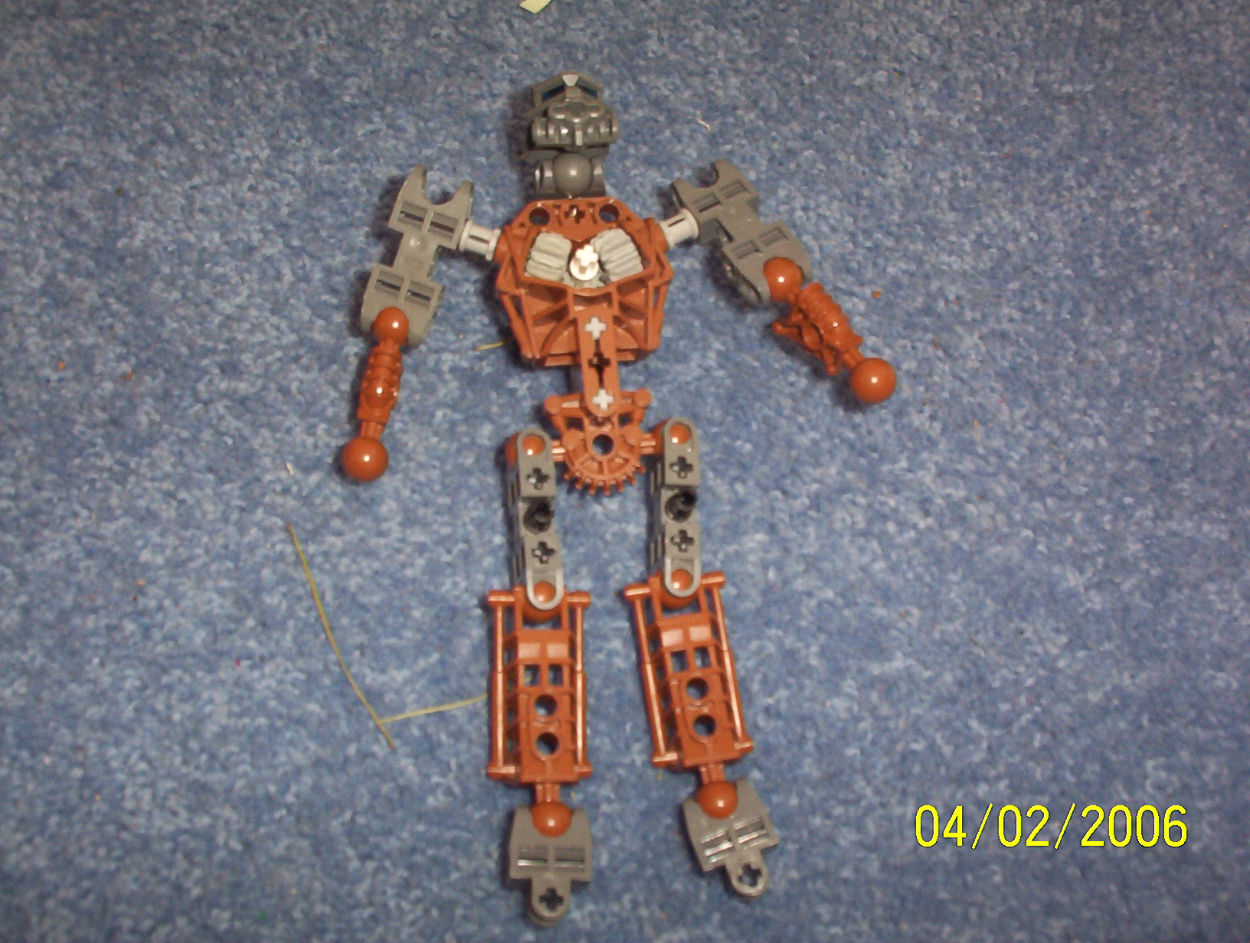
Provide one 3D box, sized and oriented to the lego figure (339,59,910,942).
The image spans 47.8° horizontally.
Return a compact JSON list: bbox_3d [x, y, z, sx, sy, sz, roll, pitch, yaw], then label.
[{"bbox_3d":[0.000,0.000,0.307,0.127,0.032,0.186,-5,78,-1],"label":"lego figure"}]

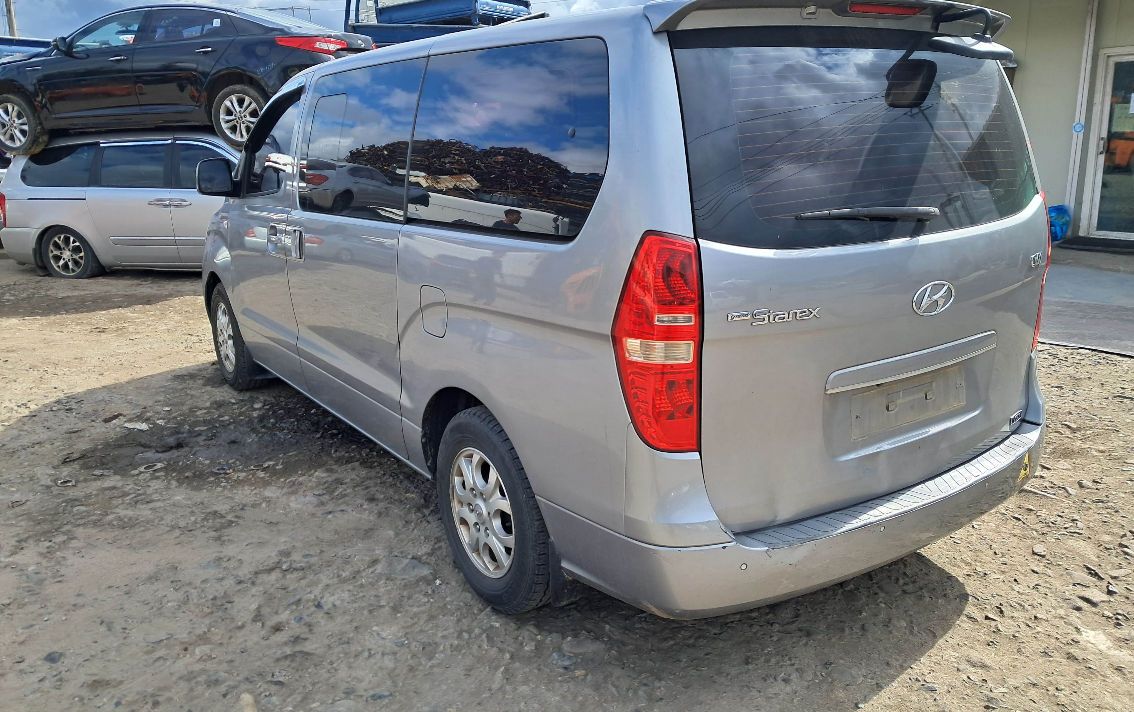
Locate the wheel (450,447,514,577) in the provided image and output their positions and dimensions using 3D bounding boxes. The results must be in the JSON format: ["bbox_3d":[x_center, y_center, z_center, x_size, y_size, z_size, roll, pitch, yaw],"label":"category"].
[{"bbox_3d":[-0.220,0.504,2.956,0.170,0.440,0.440,-11,18,-33],"label":"wheel"}]

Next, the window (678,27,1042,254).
[{"bbox_3d":[0.893,-0.618,2.446,1.480,0.570,0.130,-11,-2,-33],"label":"window"}]

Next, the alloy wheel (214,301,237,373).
[{"bbox_3d":[-2.038,-0.125,5.513,0.170,0.440,0.440,-11,18,-33],"label":"alloy wheel"}]

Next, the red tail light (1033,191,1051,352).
[{"bbox_3d":[1.579,-0.305,3.012,0.175,0.555,0.210,-11,18,-33],"label":"red tail light"}]

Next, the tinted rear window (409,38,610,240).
[{"bbox_3d":[-0.188,-0.613,2.514,0.060,0.540,1.080,3,10,-36],"label":"tinted rear window"}]

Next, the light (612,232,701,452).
[{"bbox_3d":[0.226,-0.034,2.127,0.175,0.555,0.210,-11,18,-33],"label":"light"}]

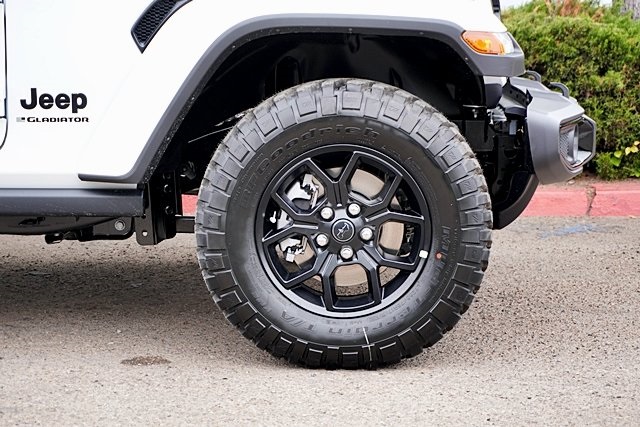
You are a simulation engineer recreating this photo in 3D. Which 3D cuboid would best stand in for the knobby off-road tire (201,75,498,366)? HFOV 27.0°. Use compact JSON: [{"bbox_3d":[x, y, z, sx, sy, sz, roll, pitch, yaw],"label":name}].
[{"bbox_3d":[0.066,0.023,3.661,0.812,0.784,0.255,0,8,2],"label":"knobby off-road tire"}]

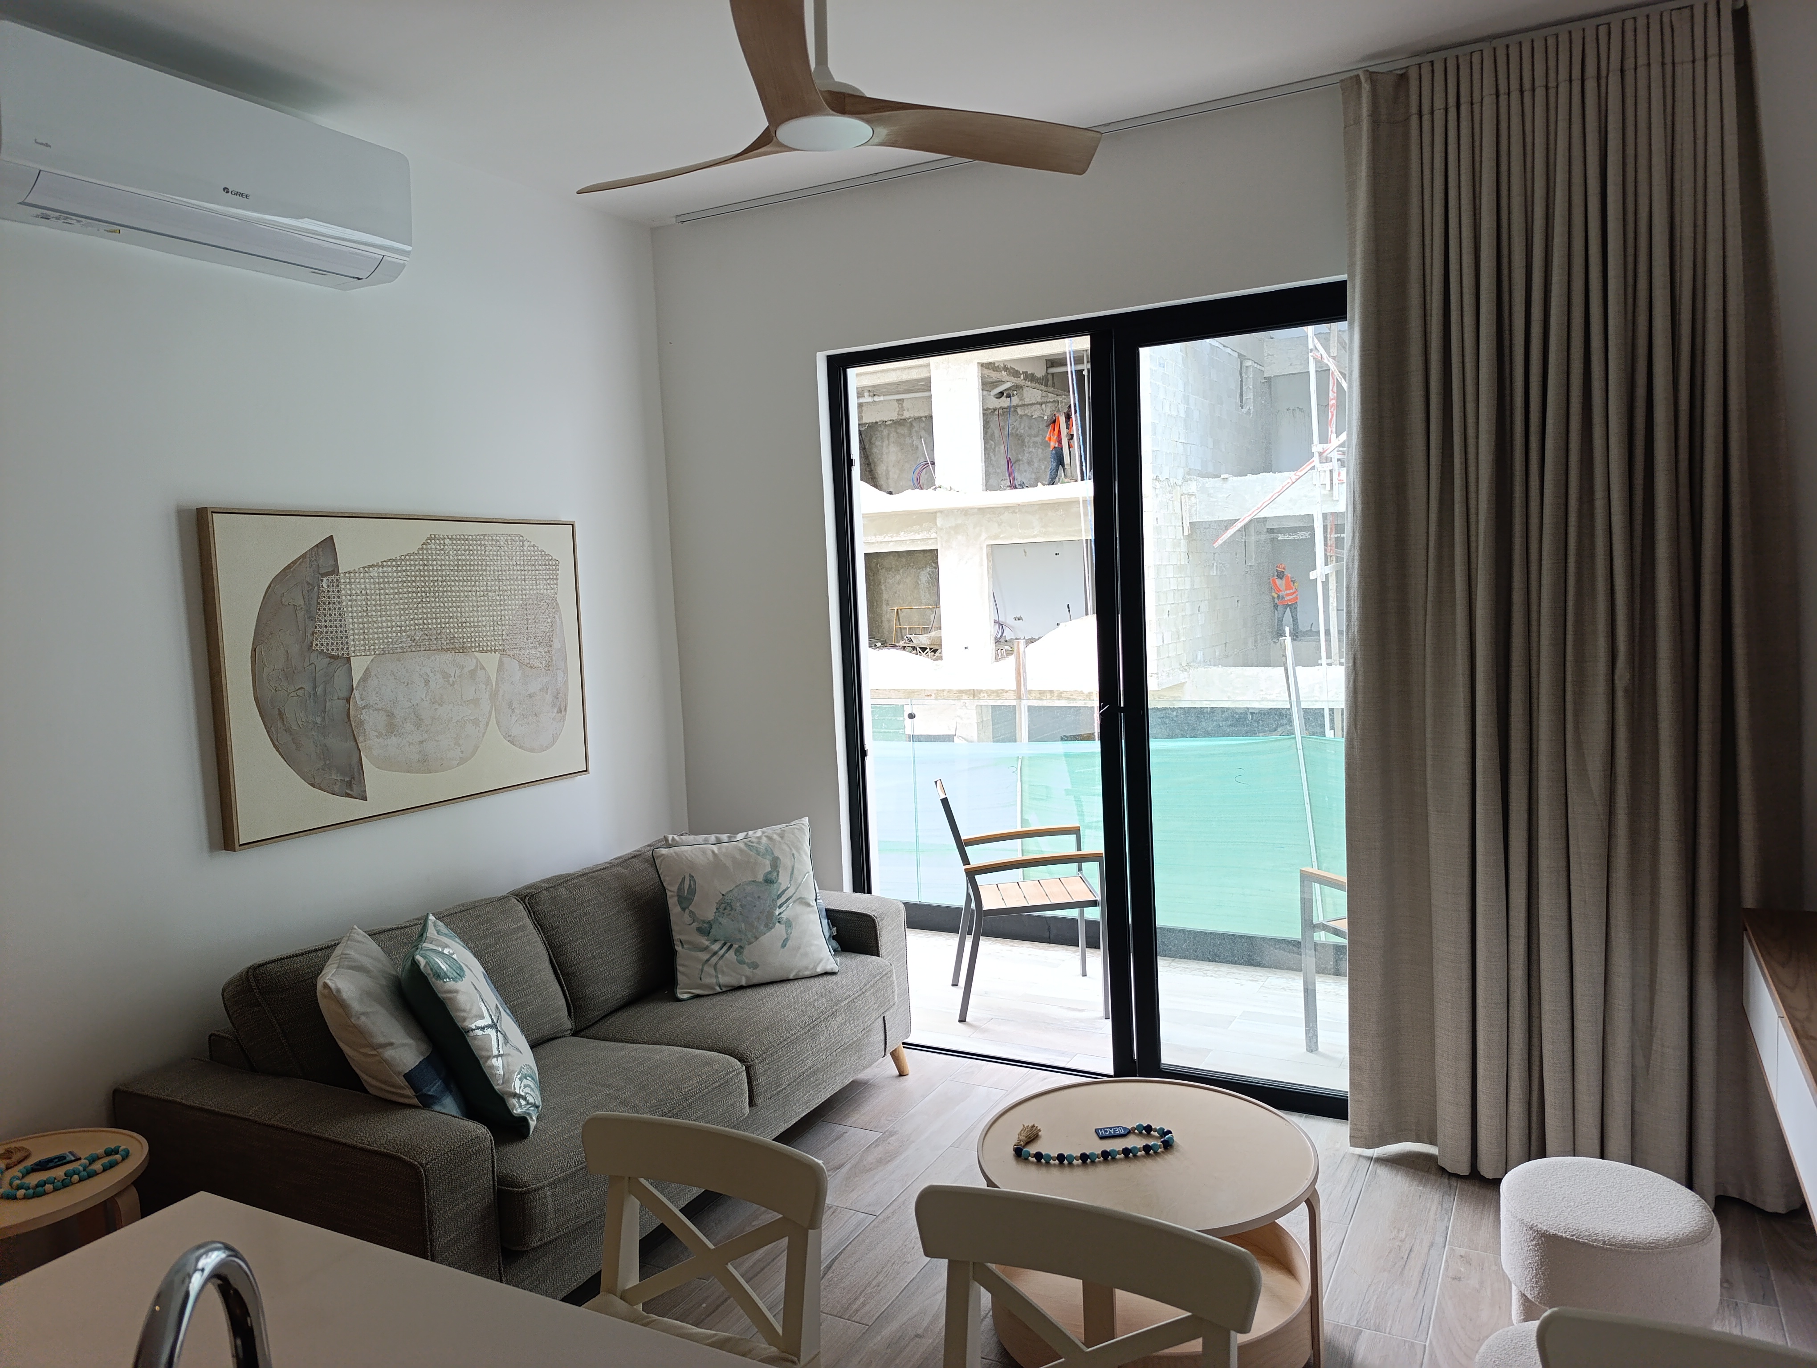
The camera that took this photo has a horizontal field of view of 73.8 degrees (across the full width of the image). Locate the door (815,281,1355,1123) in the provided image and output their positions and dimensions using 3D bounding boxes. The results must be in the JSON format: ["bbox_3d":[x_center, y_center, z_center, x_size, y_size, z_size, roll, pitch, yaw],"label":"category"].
[{"bbox_3d":[0.676,0.072,3.661,1.930,2.319,0.120,0,5,26],"label":"door"}]

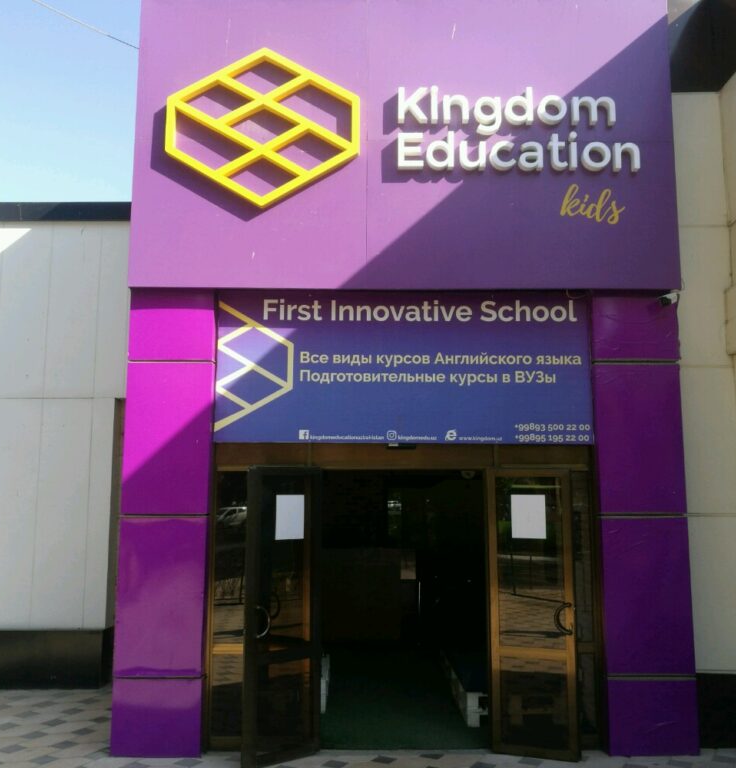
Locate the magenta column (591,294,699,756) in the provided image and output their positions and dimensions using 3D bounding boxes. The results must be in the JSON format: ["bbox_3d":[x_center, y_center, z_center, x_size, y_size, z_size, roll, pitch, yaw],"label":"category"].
[{"bbox_3d":[2.020,0.982,6.062,0.643,3.366,0.420,0,-8,0],"label":"magenta column"}]

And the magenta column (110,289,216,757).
[{"bbox_3d":[-1.490,0.982,6.062,0.643,3.366,0.420,0,-8,0],"label":"magenta column"}]

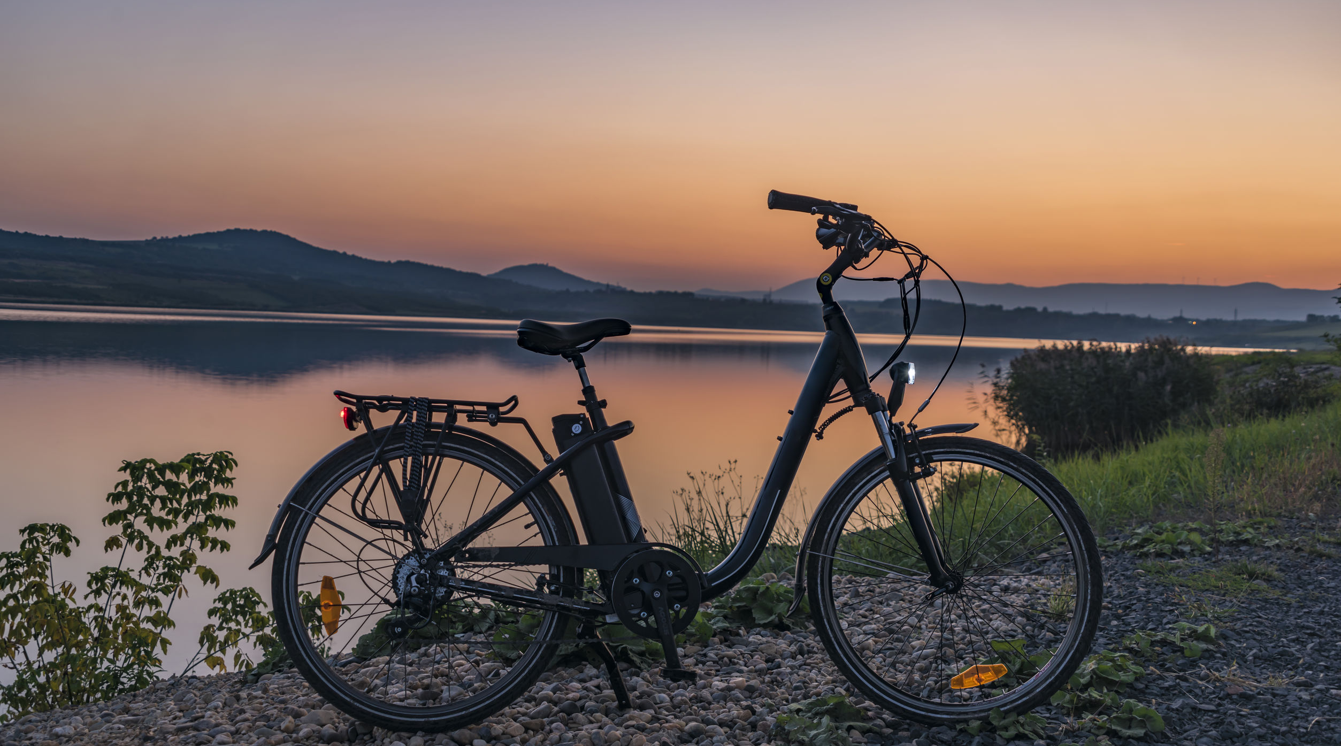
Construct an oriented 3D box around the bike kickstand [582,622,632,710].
[{"bbox_3d":[-0.143,0.659,3.521,0.115,0.220,0.150,2,2,-9],"label":"bike kickstand"}]

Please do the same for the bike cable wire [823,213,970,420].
[{"bbox_3d":[0.507,-0.120,3.549,0.320,0.455,0.200,1,-3,0],"label":"bike cable wire"}]

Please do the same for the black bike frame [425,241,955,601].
[{"bbox_3d":[0.064,0.103,3.469,1.180,0.810,0.160,2,-3,-9],"label":"black bike frame"}]

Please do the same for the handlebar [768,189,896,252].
[{"bbox_3d":[0.365,-0.338,3.554,0.230,0.140,0.600,2,4,9],"label":"handlebar"}]

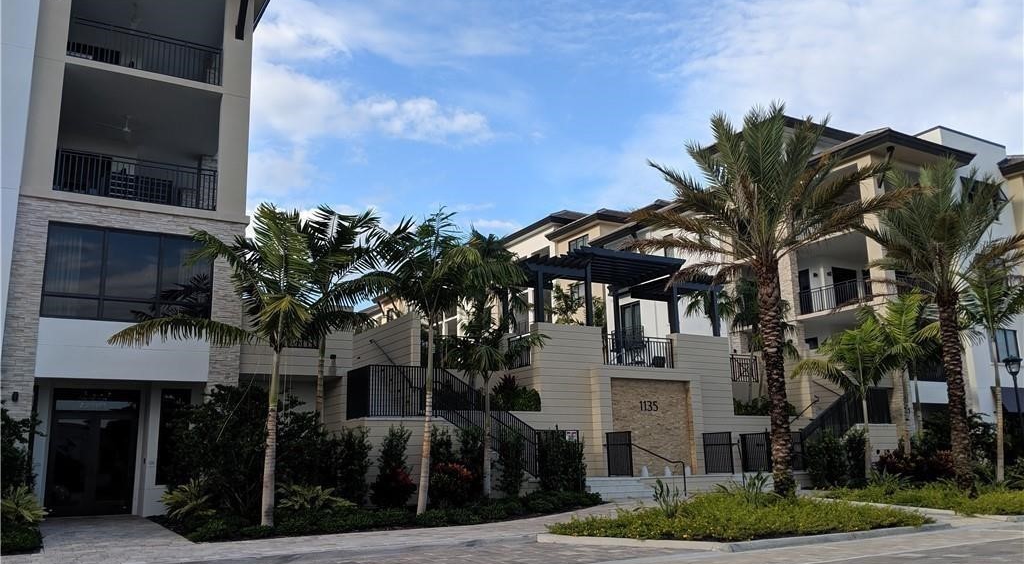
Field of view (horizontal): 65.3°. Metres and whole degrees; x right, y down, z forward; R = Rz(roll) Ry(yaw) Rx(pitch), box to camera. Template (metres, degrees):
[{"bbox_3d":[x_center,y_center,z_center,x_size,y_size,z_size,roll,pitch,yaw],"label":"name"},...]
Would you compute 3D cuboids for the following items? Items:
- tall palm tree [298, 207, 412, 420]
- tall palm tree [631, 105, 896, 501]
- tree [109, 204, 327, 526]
[{"bbox_3d":[-3.855,1.641,17.952,3.240,6.963,3.500,-1,-11,0],"label":"tall palm tree"},{"bbox_3d":[5.641,0.333,17.147,5.844,8.781,5.400,-1,-11,0],"label":"tall palm tree"},{"bbox_3d":[-5.648,1.522,15.231,4.199,6.203,3.600,-1,-11,0],"label":"tree"}]

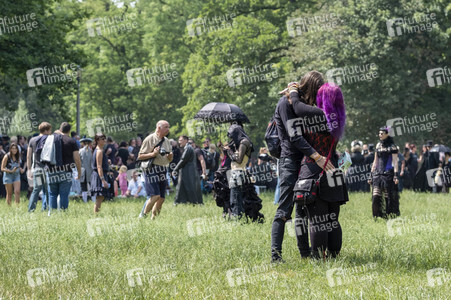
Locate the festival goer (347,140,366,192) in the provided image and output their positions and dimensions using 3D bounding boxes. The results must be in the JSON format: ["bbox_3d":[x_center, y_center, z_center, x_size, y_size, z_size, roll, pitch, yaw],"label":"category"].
[{"bbox_3d":[4.363,0.593,56.500,0.580,1.822,0.420,0,-1,-3],"label":"festival goer"}]

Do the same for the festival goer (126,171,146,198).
[{"bbox_3d":[-2.671,1.041,51.000,0.620,0.845,0.650,0,-1,-32],"label":"festival goer"}]

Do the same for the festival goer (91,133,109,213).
[{"bbox_3d":[-2.535,0.478,34.000,0.400,1.640,0.450,0,-1,18],"label":"festival goer"}]

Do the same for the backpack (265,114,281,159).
[{"bbox_3d":[0.485,-0.116,15.700,0.200,0.420,0.280,0,-1,28],"label":"backpack"}]

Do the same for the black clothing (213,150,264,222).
[{"bbox_3d":[0.229,0.644,29.800,0.900,1.270,0.620,0,-1,-9],"label":"black clothing"}]

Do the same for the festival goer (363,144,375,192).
[{"bbox_3d":[4.891,0.683,57.000,0.520,1.737,0.400,0,-1,-24],"label":"festival goer"}]

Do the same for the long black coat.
[{"bbox_3d":[-0.978,0.643,43.500,0.720,1.570,0.550,0,-1,-9],"label":"long black coat"}]

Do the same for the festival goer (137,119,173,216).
[{"bbox_3d":[-1.237,0.359,30.000,0.580,1.766,0.520,1,-1,-43],"label":"festival goer"}]

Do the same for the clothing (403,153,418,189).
[{"bbox_3d":[6.310,0.710,57.500,0.350,1.250,0.470,0,-1,20],"label":"clothing"}]

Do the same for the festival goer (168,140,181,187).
[{"bbox_3d":[-1.660,0.480,55.000,0.350,1.709,0.500,0,-1,-36],"label":"festival goer"}]

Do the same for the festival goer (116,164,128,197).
[{"bbox_3d":[-3.181,0.975,52.500,0.360,1.019,0.270,0,-1,12],"label":"festival goer"}]

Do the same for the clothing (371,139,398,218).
[{"bbox_3d":[2.921,0.532,31.000,0.520,1.486,0.400,0,-1,18],"label":"clothing"}]

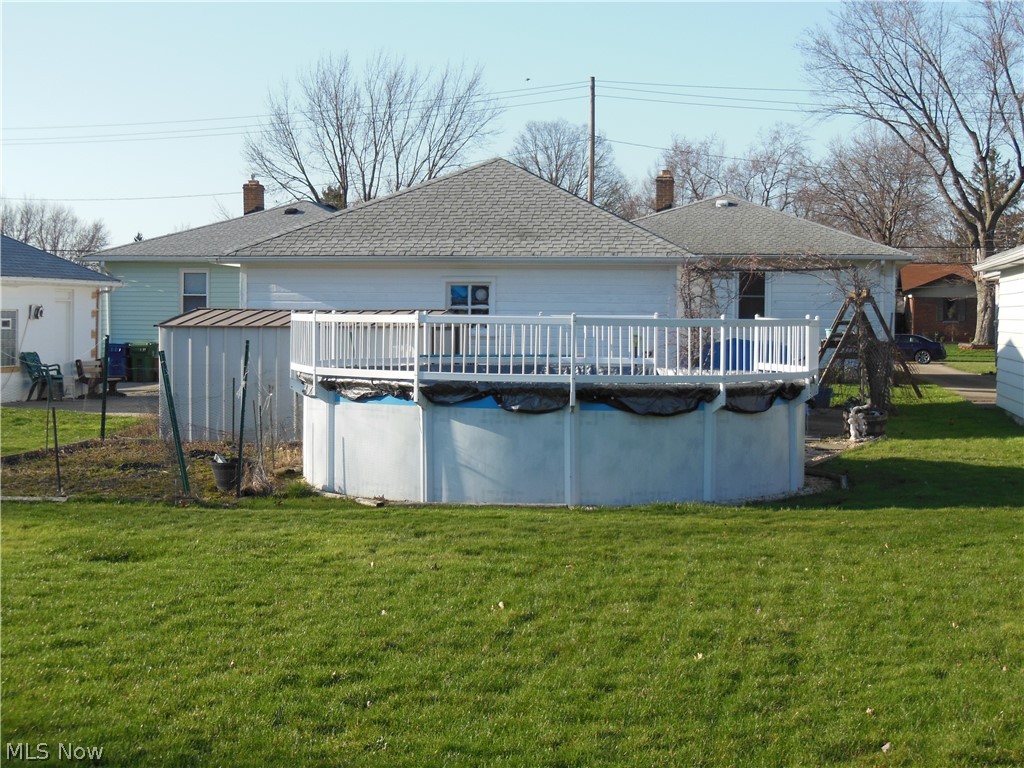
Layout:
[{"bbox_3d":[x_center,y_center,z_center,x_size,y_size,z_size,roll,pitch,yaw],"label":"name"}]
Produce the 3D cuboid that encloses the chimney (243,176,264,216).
[{"bbox_3d":[-7.326,-5.259,50.329,0.460,1.250,0.460,1,2,11],"label":"chimney"}]

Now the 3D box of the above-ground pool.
[{"bbox_3d":[0.454,0.130,19.616,5.770,1.830,5.770,0,2,1],"label":"above-ground pool"}]

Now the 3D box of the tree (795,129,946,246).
[{"bbox_3d":[19.861,-7.906,97.752,8.061,12.486,8.061,1,2,11],"label":"tree"}]

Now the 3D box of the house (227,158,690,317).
[{"bbox_3d":[-0.249,-1.742,31.236,7.548,4.421,7.500,1,2,11],"label":"house"}]

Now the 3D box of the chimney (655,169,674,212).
[{"bbox_3d":[4.374,-5.407,50.320,0.470,1.350,0.470,1,2,11],"label":"chimney"}]

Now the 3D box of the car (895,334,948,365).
[{"bbox_3d":[18.059,-1.692,83.944,4.800,1.430,1.840,1,2,11],"label":"car"}]

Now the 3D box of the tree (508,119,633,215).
[{"bbox_3d":[3.492,-8.849,104.725,7.336,13.560,7.336,1,2,11],"label":"tree"}]

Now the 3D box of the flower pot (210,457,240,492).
[{"bbox_3d":[-2.964,0.923,18.354,0.295,0.290,0.295,0,2,0],"label":"flower pot"}]

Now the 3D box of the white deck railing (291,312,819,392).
[{"bbox_3d":[0.458,-0.409,19.594,5.770,0.760,5.770,0,2,1],"label":"white deck railing"}]

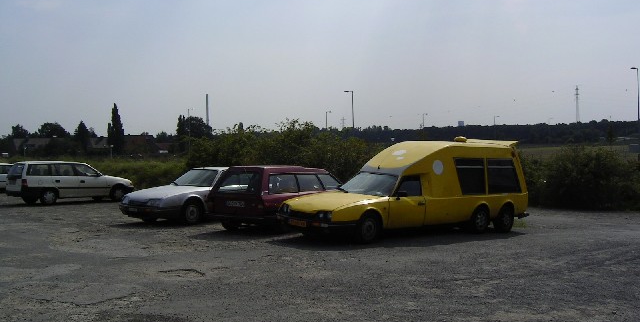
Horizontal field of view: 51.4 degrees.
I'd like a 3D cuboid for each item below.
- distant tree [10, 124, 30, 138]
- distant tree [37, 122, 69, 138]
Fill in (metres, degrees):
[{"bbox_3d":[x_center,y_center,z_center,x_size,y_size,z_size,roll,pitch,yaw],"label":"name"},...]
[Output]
[{"bbox_3d":[-98.993,-6.136,220.000,6.610,12.520,6.610,0,0,0],"label":"distant tree"},{"bbox_3d":[-88.086,-6.428,220.000,11.240,13.260,11.240,0,0,0],"label":"distant tree"}]

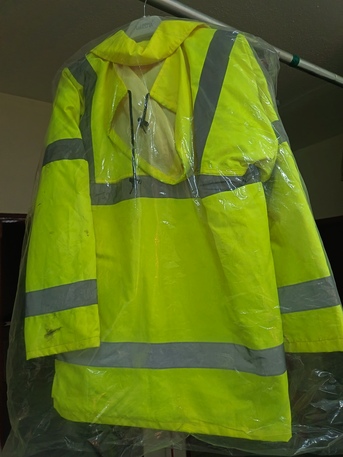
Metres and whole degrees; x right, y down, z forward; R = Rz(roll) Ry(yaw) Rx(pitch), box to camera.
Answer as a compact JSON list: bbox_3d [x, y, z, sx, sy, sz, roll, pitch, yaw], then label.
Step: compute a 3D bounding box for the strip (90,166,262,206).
[{"bbox_3d":[0.007,-0.096,0.705,0.378,0.066,0.050,-4,-7,8],"label":"strip"}]

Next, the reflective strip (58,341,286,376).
[{"bbox_3d":[0.000,0.268,0.655,0.465,0.057,0.050,-1,-7,8],"label":"reflective strip"}]

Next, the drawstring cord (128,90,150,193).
[{"bbox_3d":[-0.070,-0.189,0.690,0.047,0.225,0.030,-1,-7,5],"label":"drawstring cord"}]

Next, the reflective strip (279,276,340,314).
[{"bbox_3d":[0.275,0.136,0.640,0.132,0.057,0.040,-9,-8,9],"label":"reflective strip"}]

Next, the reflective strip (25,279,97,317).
[{"bbox_3d":[-0.232,0.145,0.665,0.150,0.057,0.035,-8,-7,2],"label":"reflective strip"}]

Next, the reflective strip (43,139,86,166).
[{"bbox_3d":[-0.250,-0.177,0.740,0.105,0.060,0.045,-7,-8,9],"label":"reflective strip"}]

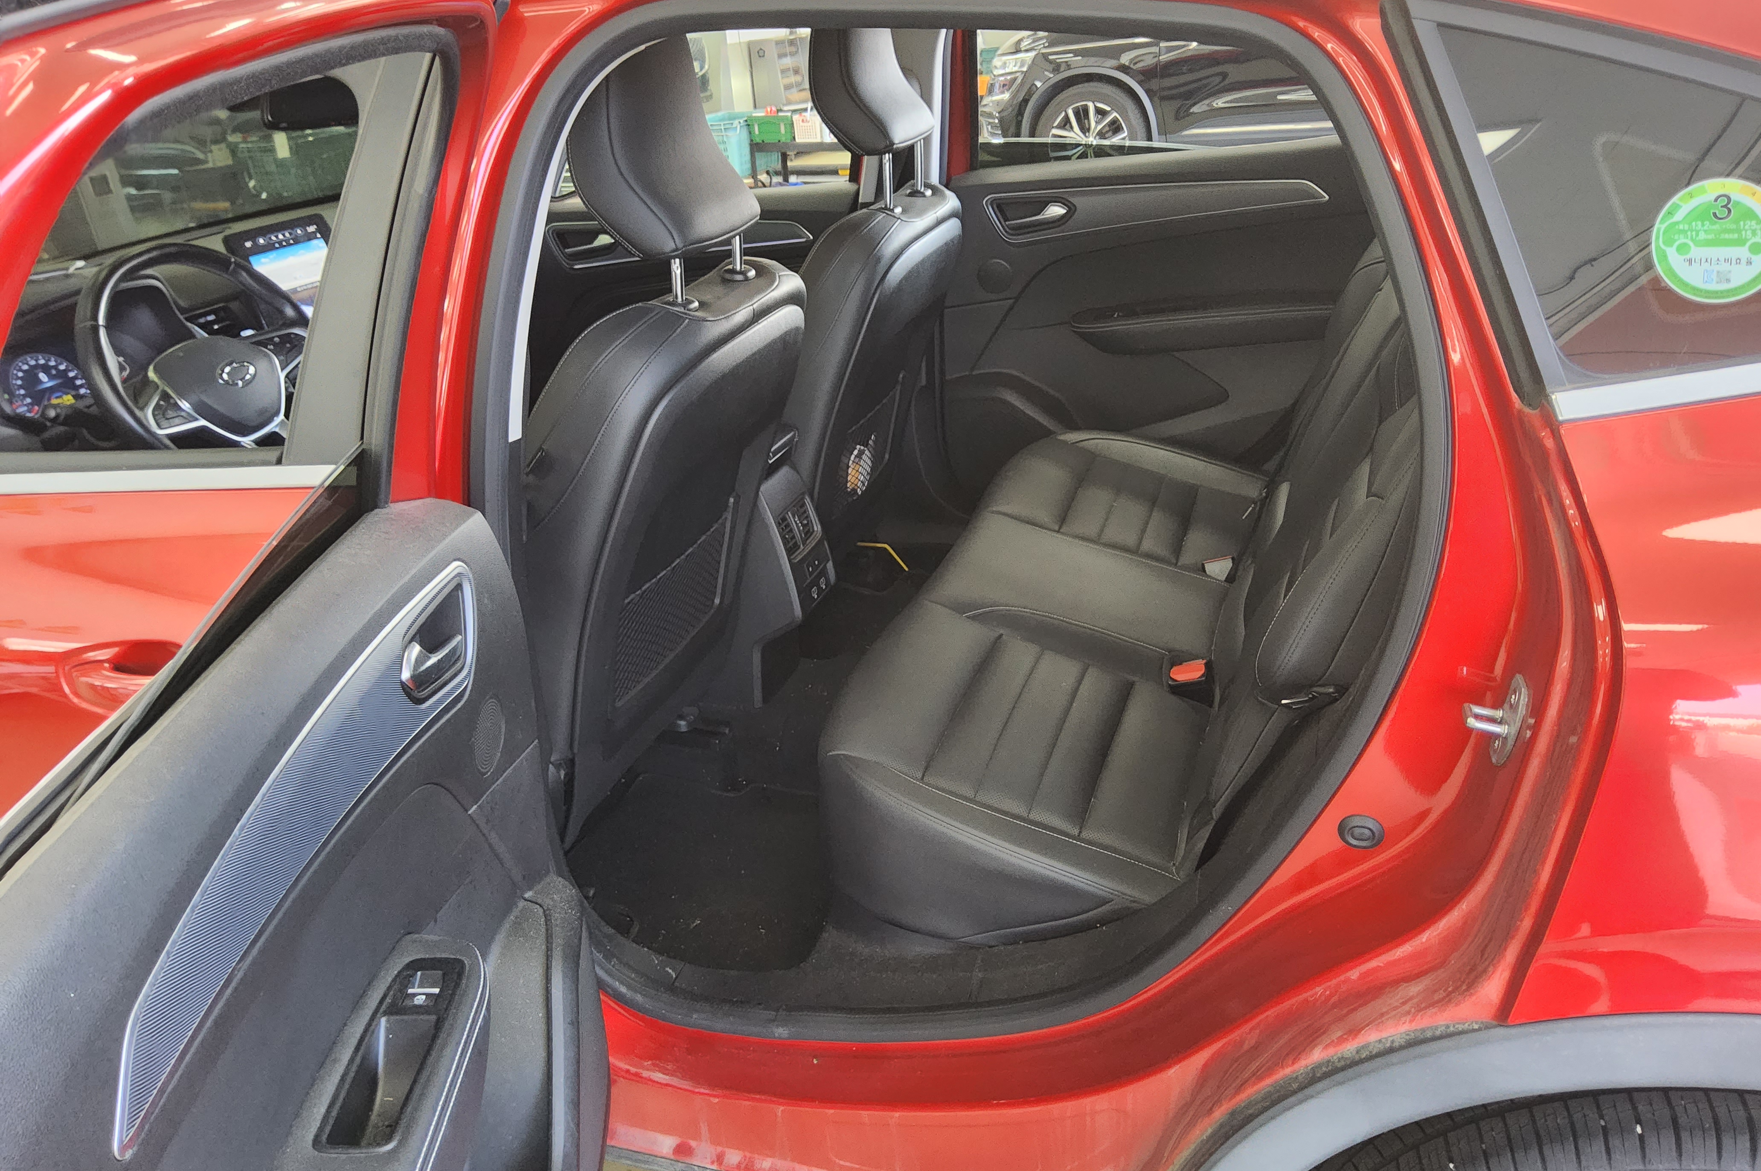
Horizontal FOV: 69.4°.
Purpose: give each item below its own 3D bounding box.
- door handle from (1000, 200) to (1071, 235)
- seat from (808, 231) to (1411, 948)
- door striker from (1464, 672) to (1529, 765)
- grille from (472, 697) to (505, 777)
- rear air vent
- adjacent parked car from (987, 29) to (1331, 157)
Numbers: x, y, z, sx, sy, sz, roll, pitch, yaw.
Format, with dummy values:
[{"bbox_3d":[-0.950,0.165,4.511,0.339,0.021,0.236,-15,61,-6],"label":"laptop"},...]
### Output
[{"bbox_3d":[0.280,-0.666,2.301,0.125,0.056,0.033,2,25,20],"label":"door handle"},{"bbox_3d":[0.450,-0.154,1.636,0.790,0.750,1.280,2,25,20],"label":"seat"},{"bbox_3d":[0.407,0.088,0.839,0.040,0.063,0.035,-4,24,7],"label":"door striker"},{"bbox_3d":[-0.314,0.122,1.021,0.015,0.066,0.066,-7,24,-1],"label":"grille"},{"bbox_3d":[-0.122,-0.084,1.893,0.036,0.070,0.100,-13,19,26],"label":"rear air vent"},{"bbox_3d":[2.887,-3.568,8.256,4.580,1.660,1.840,3,27,16],"label":"adjacent parked car"}]

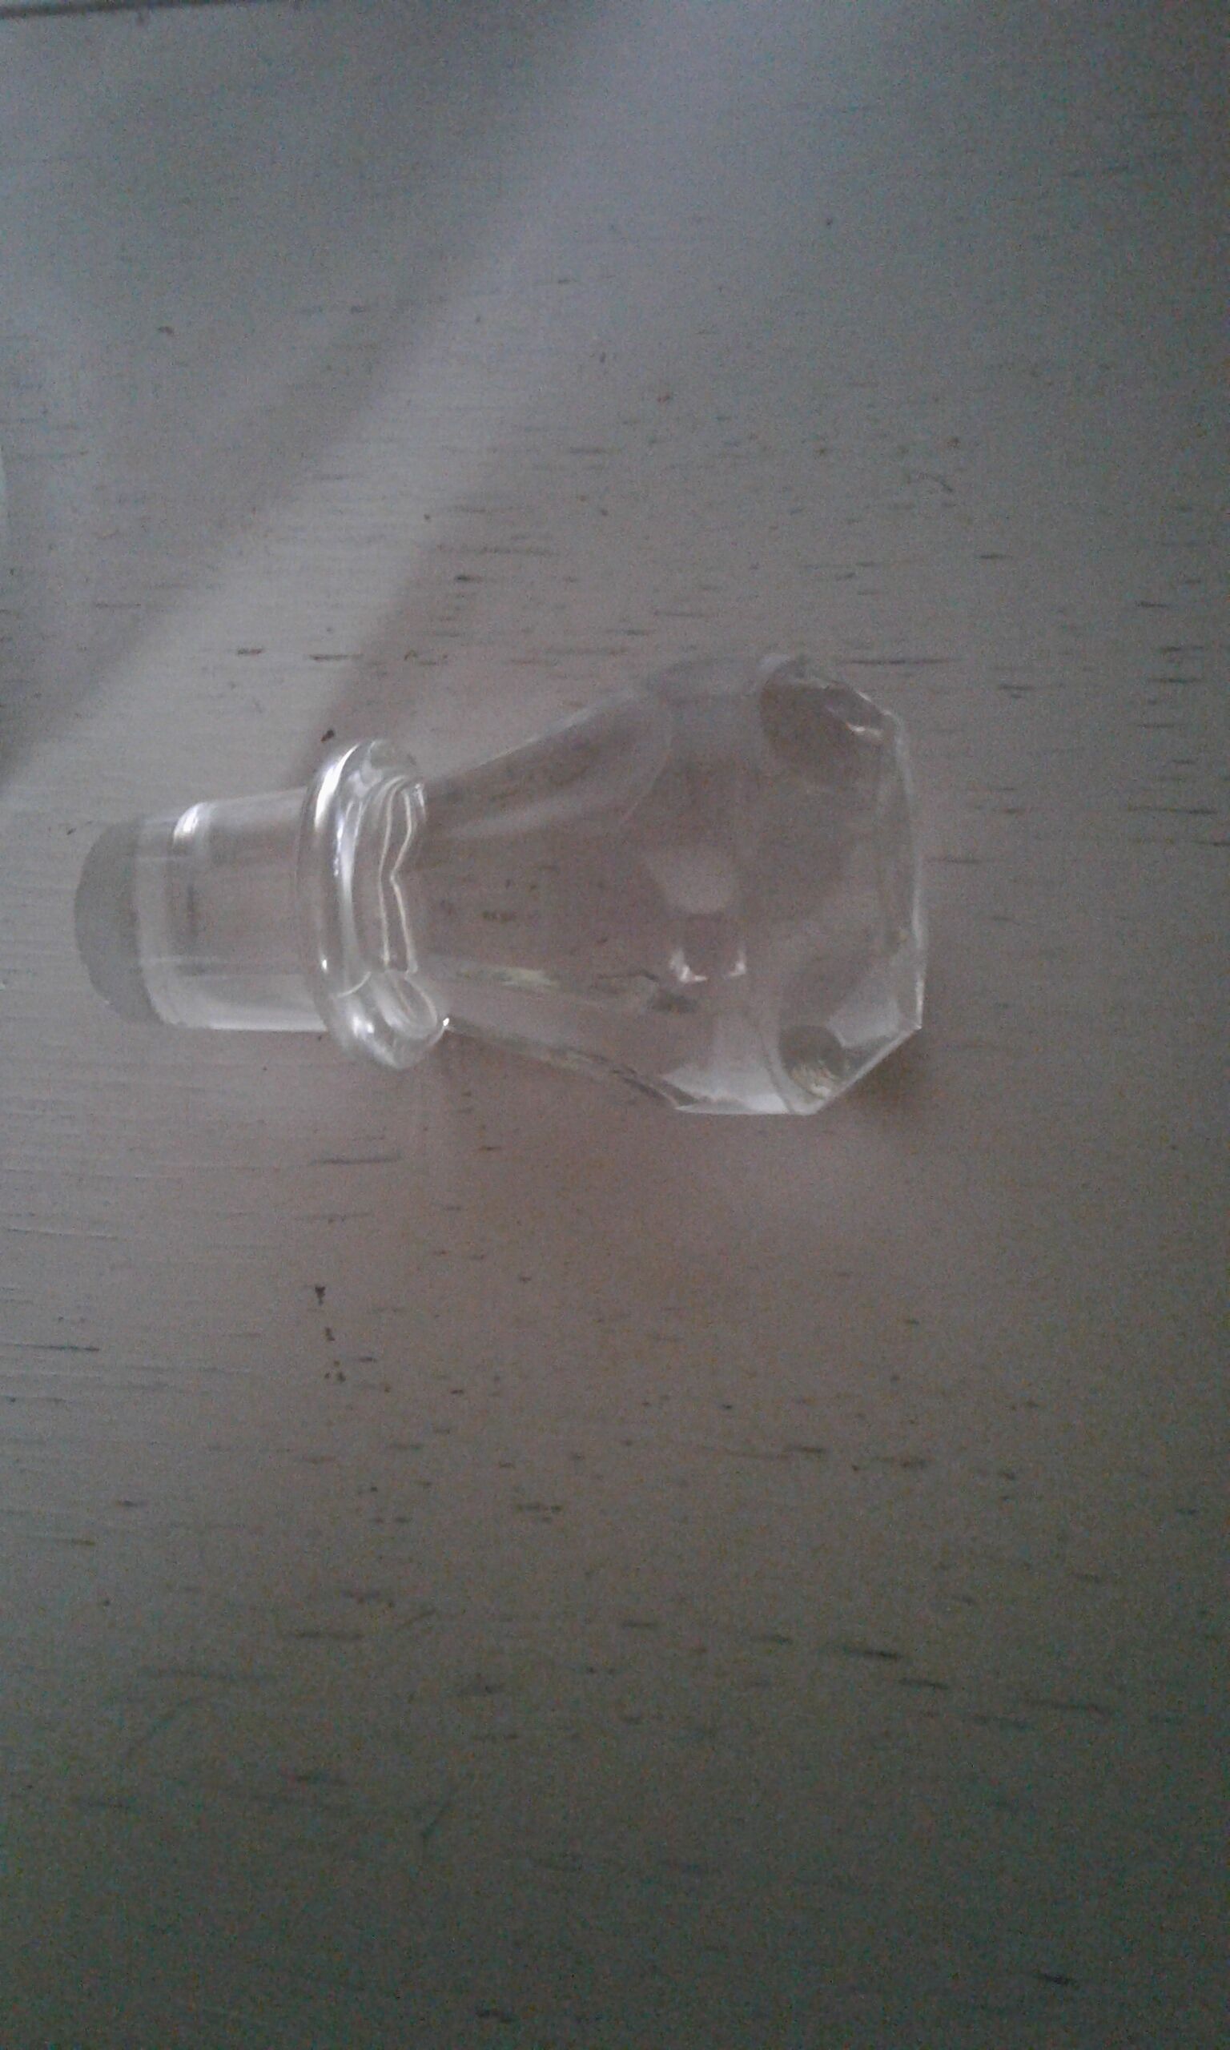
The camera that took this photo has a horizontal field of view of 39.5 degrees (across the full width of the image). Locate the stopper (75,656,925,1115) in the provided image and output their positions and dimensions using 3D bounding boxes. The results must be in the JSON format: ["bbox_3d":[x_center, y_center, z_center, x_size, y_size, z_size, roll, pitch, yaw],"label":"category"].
[{"bbox_3d":[-0.012,-0.012,0.169,0.081,0.043,0.043,-2,74,17],"label":"stopper"}]

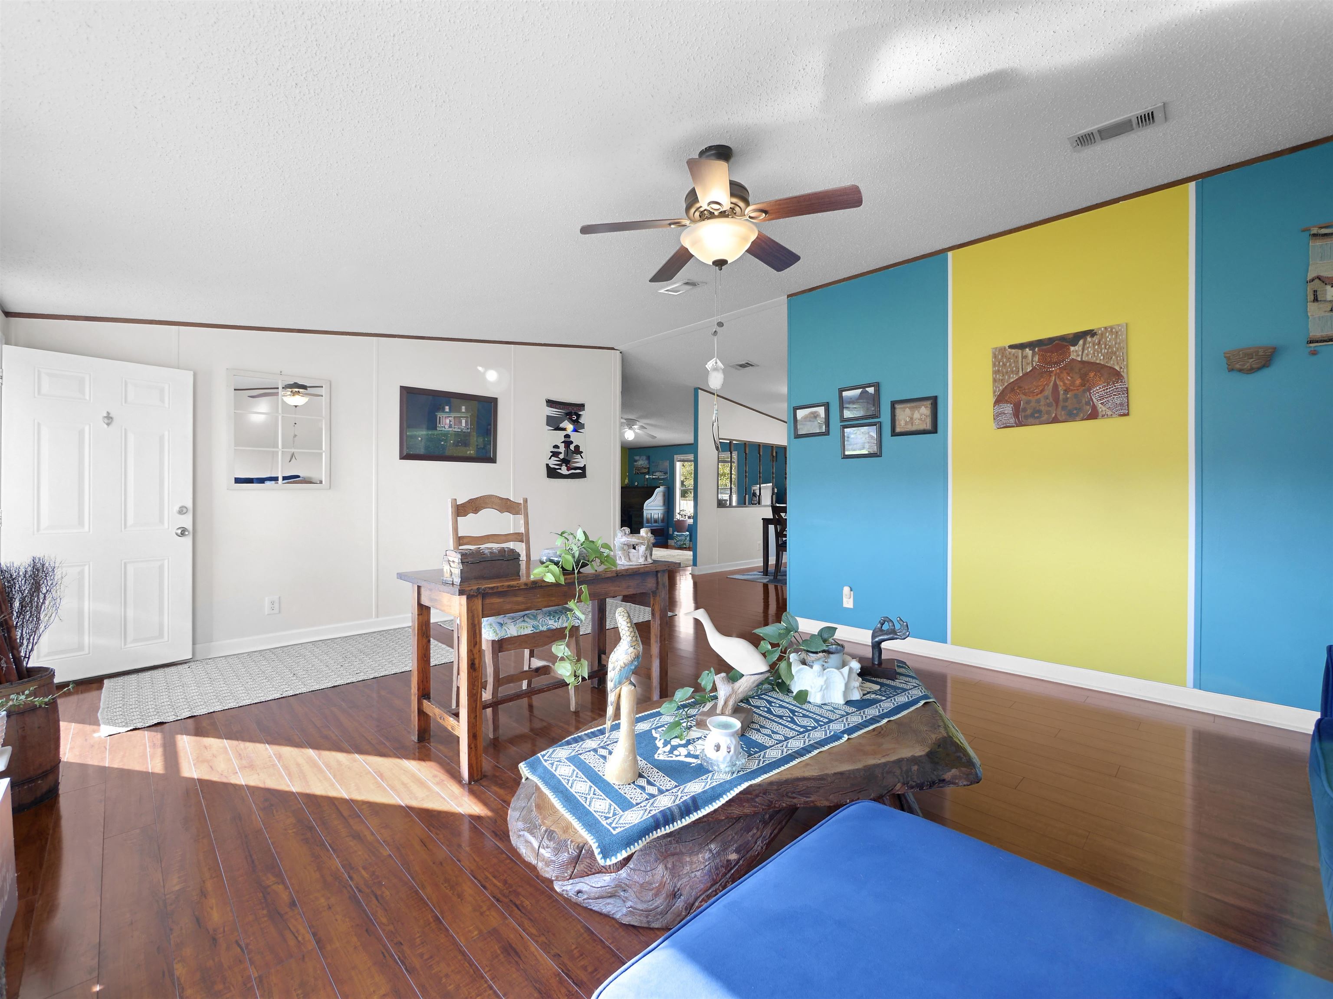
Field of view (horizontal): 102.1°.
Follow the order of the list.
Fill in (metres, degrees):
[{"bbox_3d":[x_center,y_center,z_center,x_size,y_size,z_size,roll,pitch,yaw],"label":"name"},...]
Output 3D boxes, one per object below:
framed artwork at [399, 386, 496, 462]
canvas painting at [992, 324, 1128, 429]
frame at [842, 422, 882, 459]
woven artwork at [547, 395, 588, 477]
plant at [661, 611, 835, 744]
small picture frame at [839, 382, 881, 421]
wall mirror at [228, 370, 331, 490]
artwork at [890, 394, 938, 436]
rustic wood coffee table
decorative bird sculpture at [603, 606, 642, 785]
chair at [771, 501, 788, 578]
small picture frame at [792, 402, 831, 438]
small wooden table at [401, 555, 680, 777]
[{"bbox_3d":[-1.950,-0.654,4.888,0.889,0.627,0.030,0,1,-45],"label":"framed artwork"},{"bbox_3d":[2.322,-0.714,3.216,0.025,0.520,0.655,0,1,-44],"label":"canvas painting"},{"bbox_3d":[1.486,-0.446,4.103,0.020,0.260,0.317,0,1,-45],"label":"frame"},{"bbox_3d":[-1.069,-0.637,5.772,0.507,0.817,0.015,0,1,-45],"label":"woven artwork"},{"bbox_3d":[0.301,0.559,1.835,0.742,0.299,0.279,0,0,-24],"label":"plant"},{"bbox_3d":[1.462,-0.731,4.090,0.020,0.265,0.315,0,1,-44],"label":"small picture frame"},{"bbox_3d":[-2.794,-0.483,3.921,0.615,0.833,0.030,0,1,-45],"label":"wall mirror"},{"bbox_3d":[1.760,-0.582,3.826,0.022,0.258,0.318,0,1,-45],"label":"artwork"},{"bbox_3d":[0.373,0.914,1.713,1.679,0.410,0.674,0,0,-24],"label":"rustic wood coffee table"},{"bbox_3d":[-0.107,0.474,1.318,0.105,0.420,0.082,0,1,-38],"label":"decorative bird sculpture"},{"bbox_3d":[1.775,0.584,7.405,0.460,1.000,0.550,0,0,28],"label":"chair"},{"bbox_3d":[1.178,-0.639,4.381,0.020,0.265,0.318,0,1,-44],"label":"small picture frame"},{"bbox_3d":[-0.578,0.712,2.653,0.645,0.757,1.190,1,1,45],"label":"small wooden table"}]

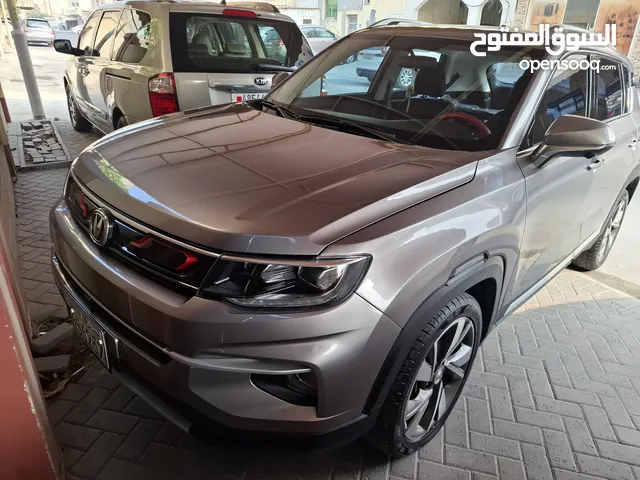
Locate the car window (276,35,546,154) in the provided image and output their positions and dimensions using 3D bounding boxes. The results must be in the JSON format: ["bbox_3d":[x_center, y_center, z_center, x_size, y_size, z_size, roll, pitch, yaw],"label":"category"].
[{"bbox_3d":[0.387,-0.838,2.209,1.440,0.180,0.850,25,64,39],"label":"car window"}]

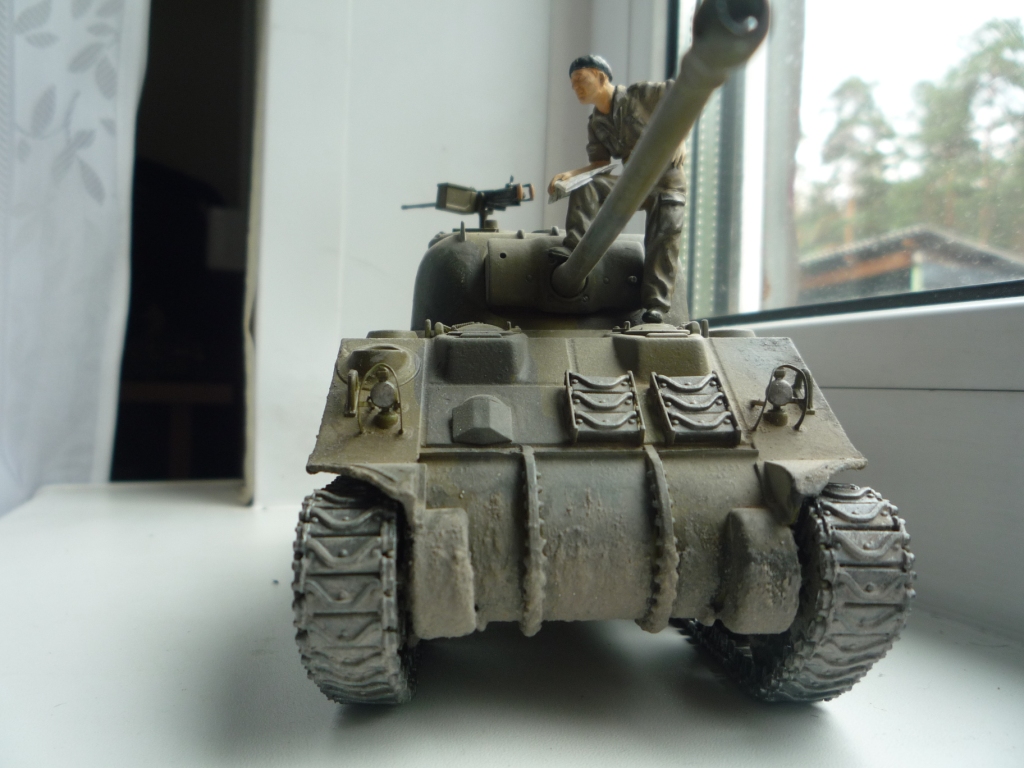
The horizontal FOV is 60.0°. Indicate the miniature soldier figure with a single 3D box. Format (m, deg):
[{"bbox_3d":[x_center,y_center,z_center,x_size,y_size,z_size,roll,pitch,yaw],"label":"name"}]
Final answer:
[{"bbox_3d":[0.019,-0.035,0.160,0.018,0.048,0.024,1,0,42],"label":"miniature soldier figure"}]

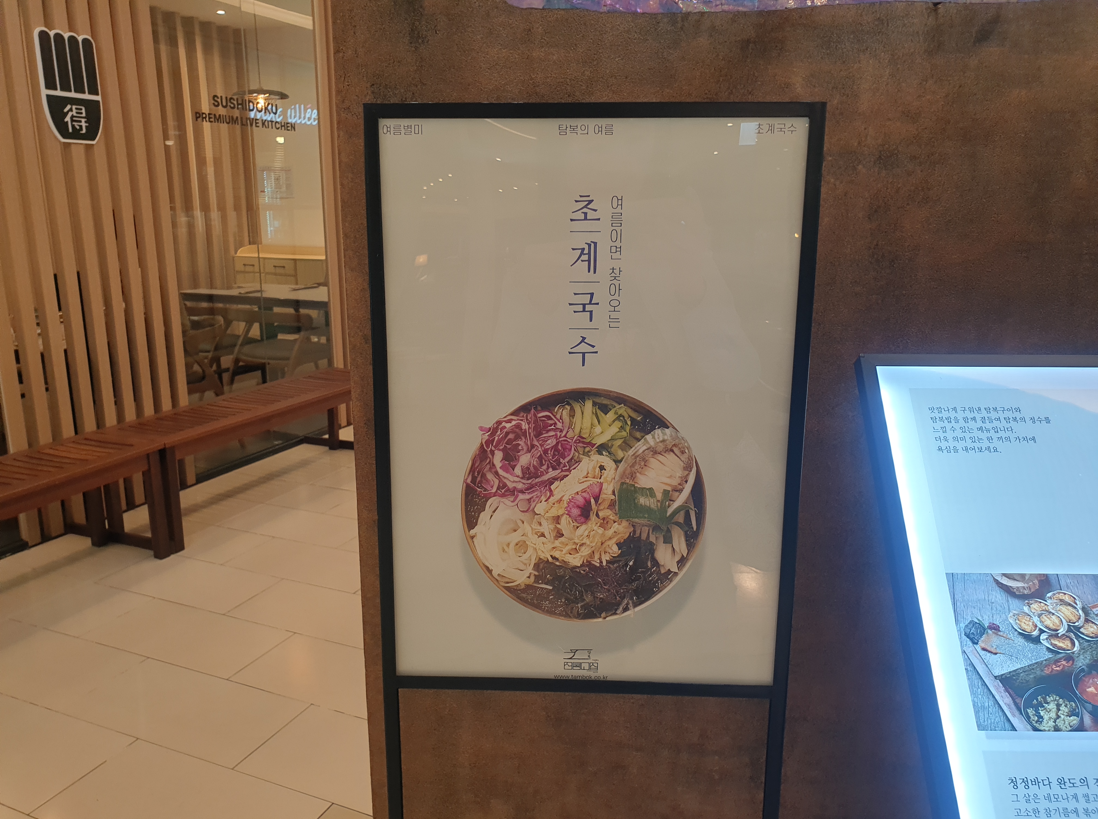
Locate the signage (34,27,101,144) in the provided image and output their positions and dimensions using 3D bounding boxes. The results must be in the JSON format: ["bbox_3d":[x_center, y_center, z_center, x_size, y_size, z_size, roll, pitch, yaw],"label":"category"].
[{"bbox_3d":[-1.866,-1.255,3.212,0.030,0.410,0.253,6,14,22],"label":"signage"}]

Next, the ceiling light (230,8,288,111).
[{"bbox_3d":[-2.011,-2.420,5.693,0.400,0.674,0.400,6,14,22],"label":"ceiling light"}]

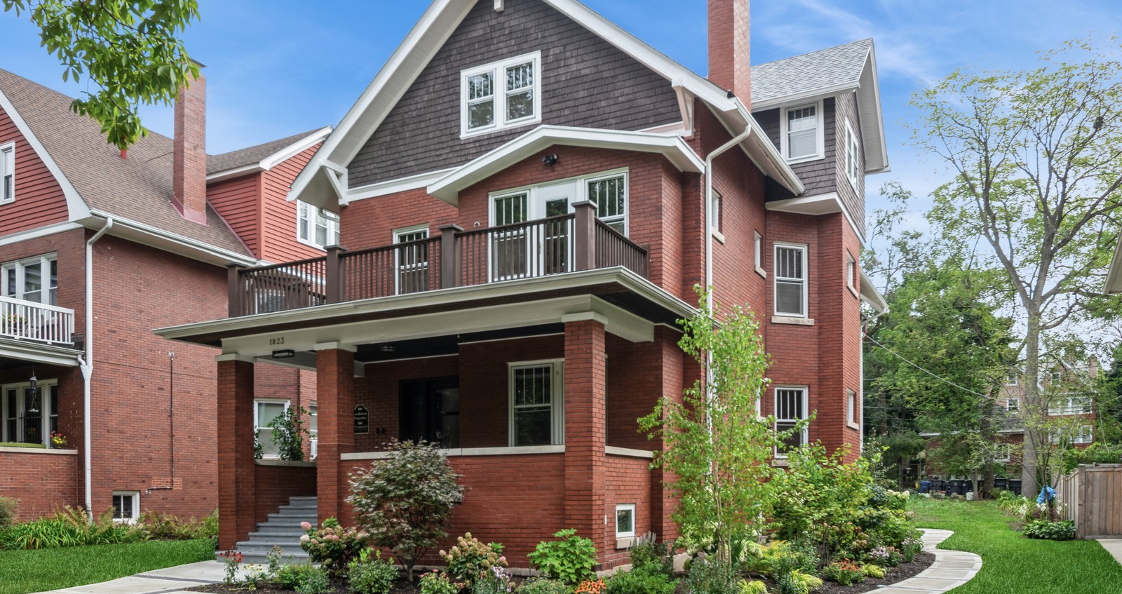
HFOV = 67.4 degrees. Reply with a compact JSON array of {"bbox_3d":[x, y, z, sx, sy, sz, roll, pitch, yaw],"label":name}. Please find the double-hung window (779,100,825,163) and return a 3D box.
[{"bbox_3d":[5.309,-3.636,18.527,0.971,1.456,0.130,-6,-12,28],"label":"double-hung window"}]

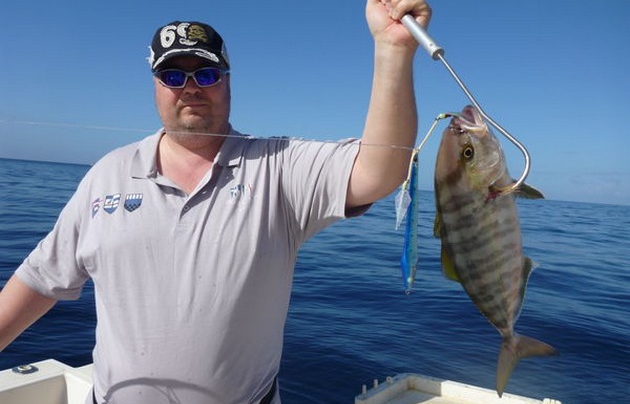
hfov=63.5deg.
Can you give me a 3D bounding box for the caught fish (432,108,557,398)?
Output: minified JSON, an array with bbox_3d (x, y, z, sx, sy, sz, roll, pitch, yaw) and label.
[{"bbox_3d":[0.274,0.072,0.780,0.168,0.445,0.078,-11,3,13],"label":"caught fish"}]

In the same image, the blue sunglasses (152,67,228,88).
[{"bbox_3d":[-0.267,-0.259,1.111,0.150,0.046,0.135,-3,3,-10],"label":"blue sunglasses"}]

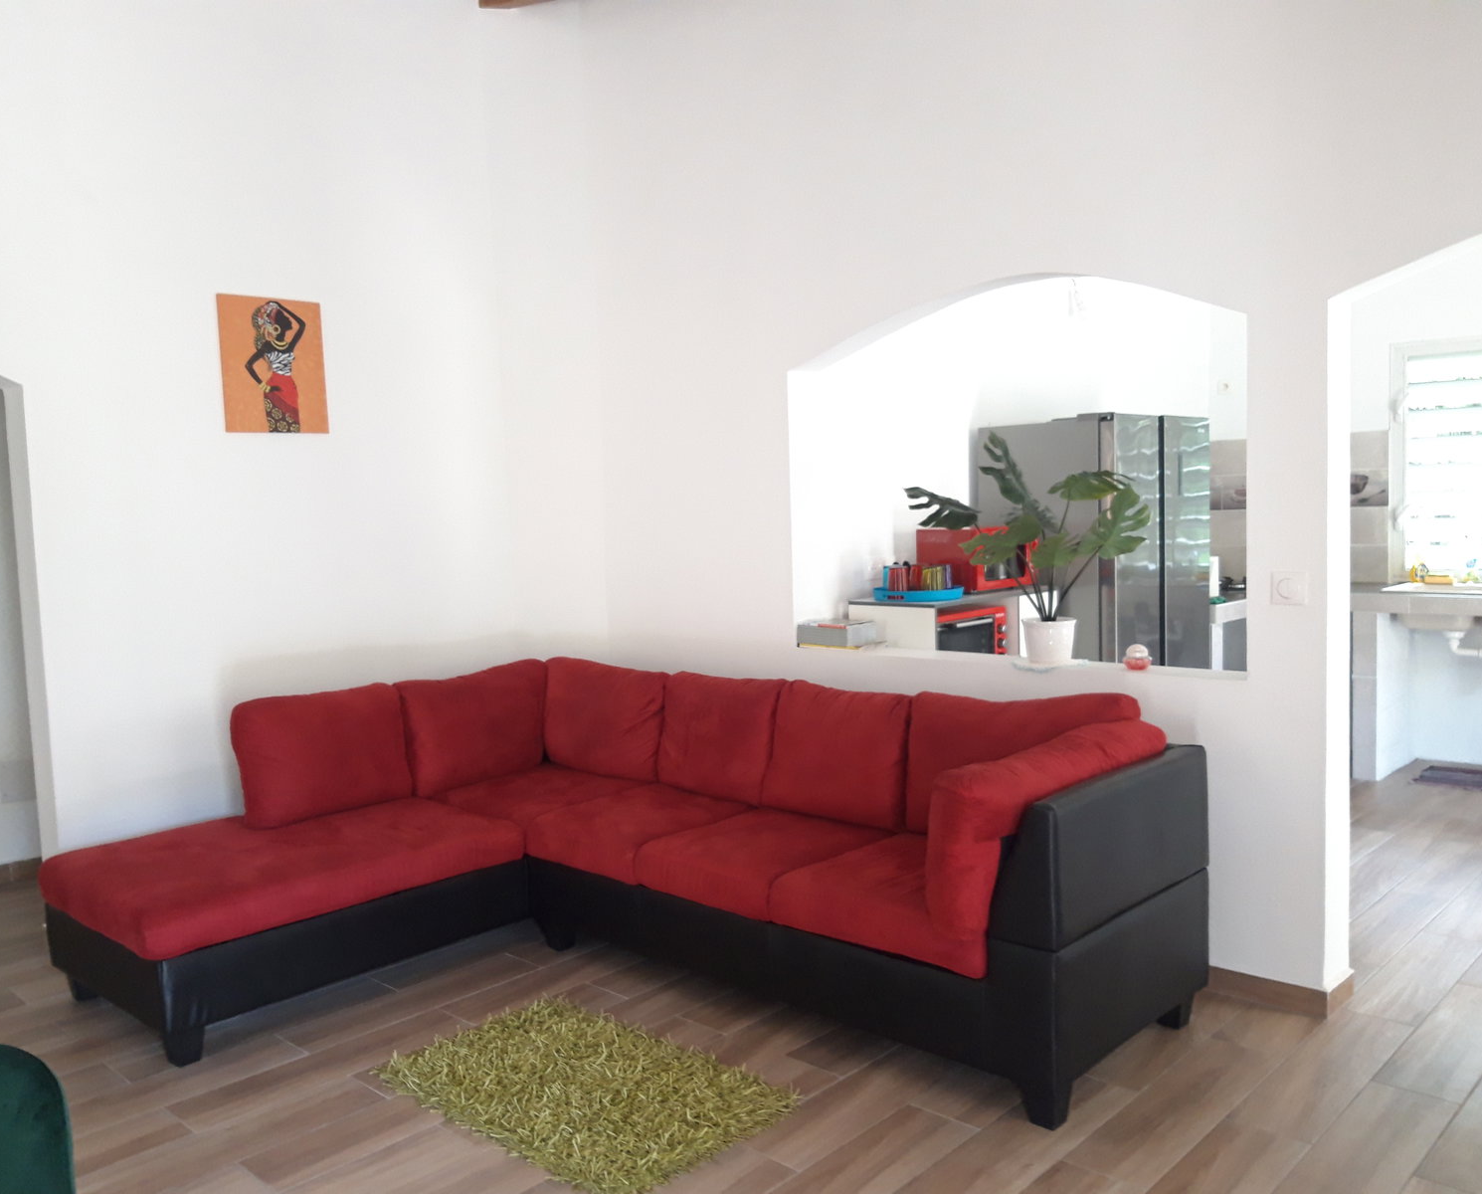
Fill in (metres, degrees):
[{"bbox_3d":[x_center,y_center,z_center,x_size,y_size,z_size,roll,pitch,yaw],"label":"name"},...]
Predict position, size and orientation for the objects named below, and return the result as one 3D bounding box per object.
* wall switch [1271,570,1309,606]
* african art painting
[{"bbox_3d":[1.491,-0.022,3.248,0.088,0.086,0.012,2,6,44],"label":"wall switch"},{"bbox_3d":[-1.780,-0.877,4.555,0.020,0.500,0.400,2,6,44],"label":"african art painting"}]

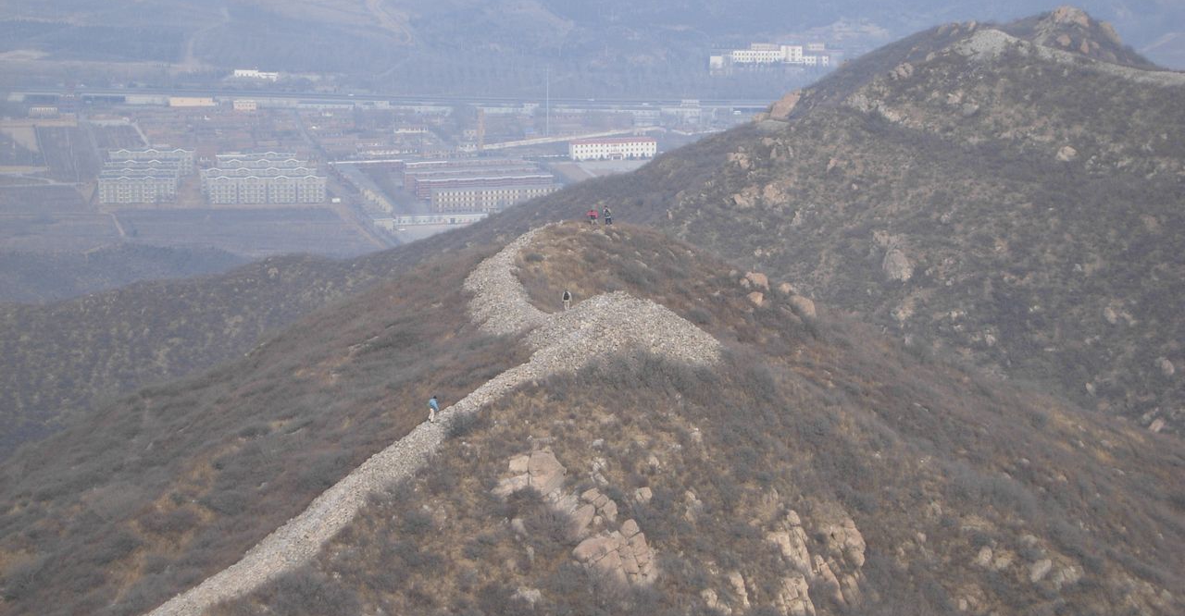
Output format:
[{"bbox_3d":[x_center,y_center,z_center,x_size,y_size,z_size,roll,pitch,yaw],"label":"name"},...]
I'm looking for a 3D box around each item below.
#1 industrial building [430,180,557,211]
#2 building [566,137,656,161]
[{"bbox_3d":[-57.350,-67.130,2633.600,81.420,14.200,13.500,-2,11,-12],"label":"industrial building"},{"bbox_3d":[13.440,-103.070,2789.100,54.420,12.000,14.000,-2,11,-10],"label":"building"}]

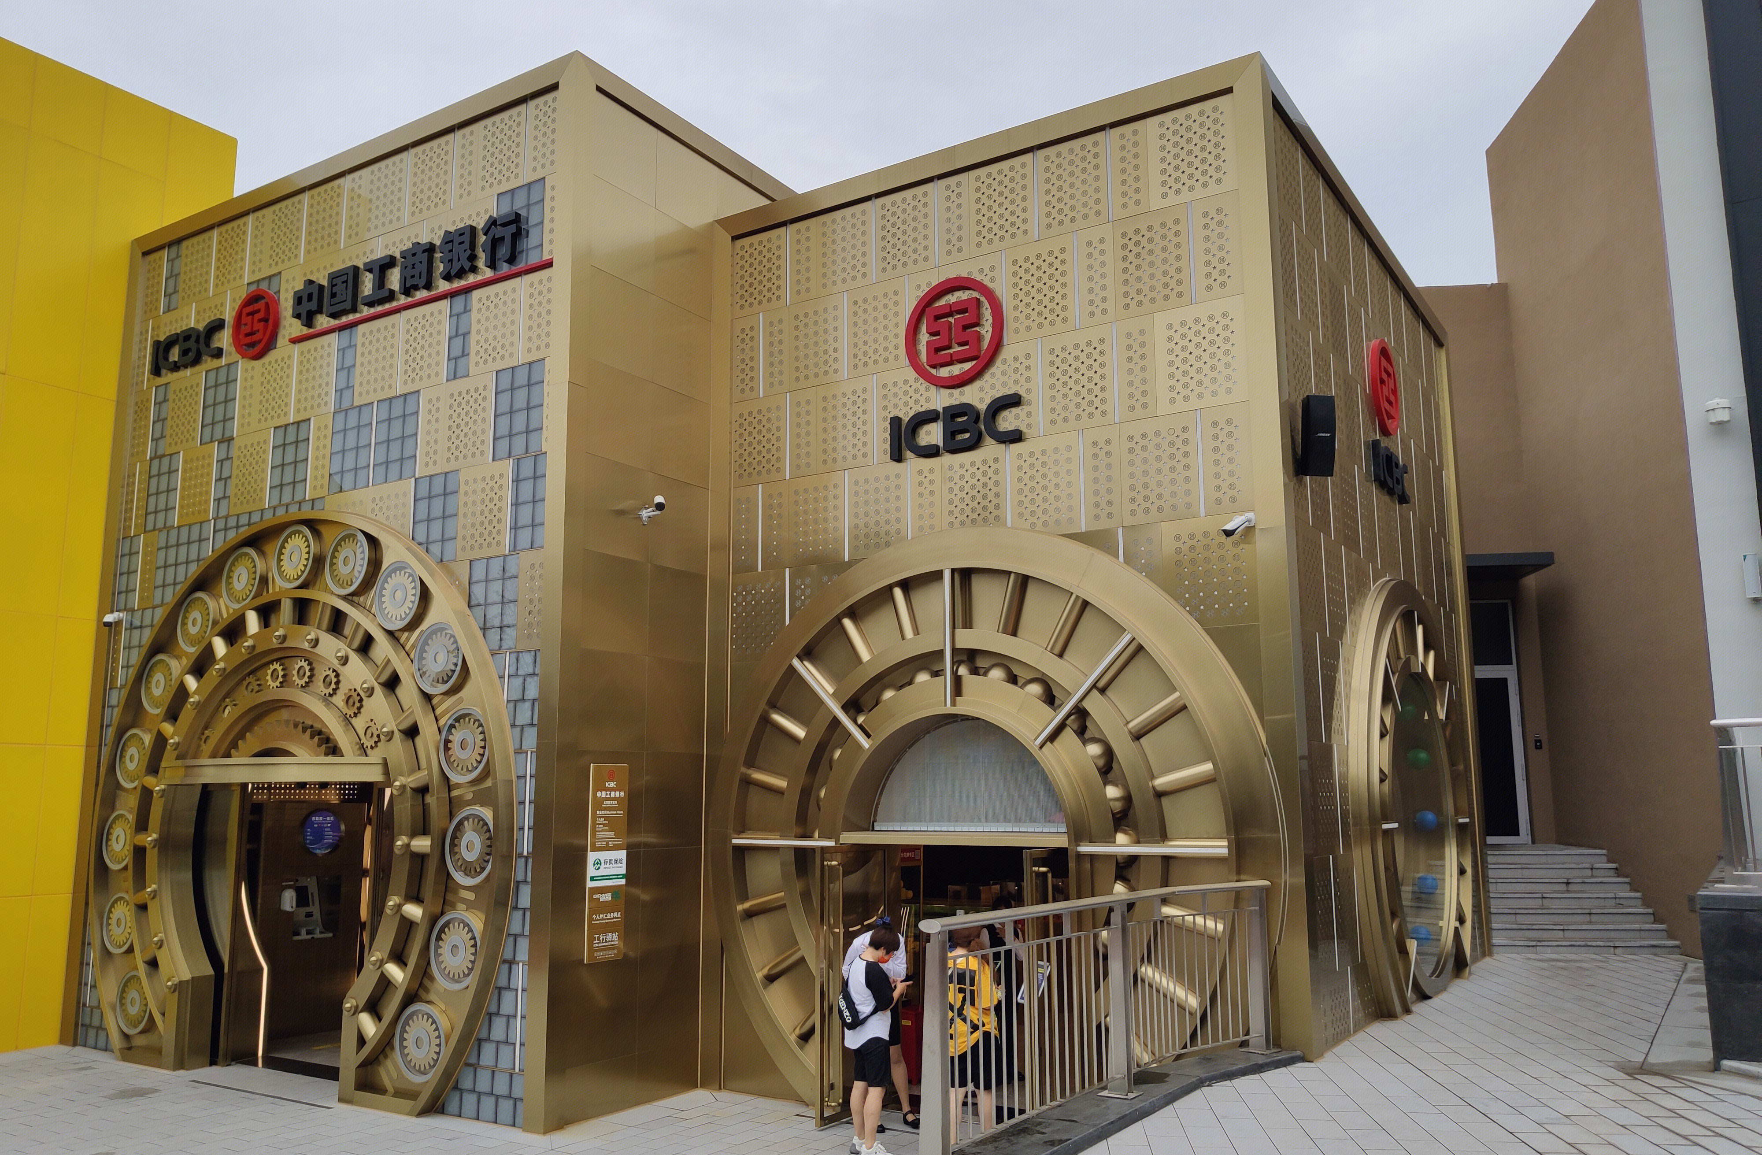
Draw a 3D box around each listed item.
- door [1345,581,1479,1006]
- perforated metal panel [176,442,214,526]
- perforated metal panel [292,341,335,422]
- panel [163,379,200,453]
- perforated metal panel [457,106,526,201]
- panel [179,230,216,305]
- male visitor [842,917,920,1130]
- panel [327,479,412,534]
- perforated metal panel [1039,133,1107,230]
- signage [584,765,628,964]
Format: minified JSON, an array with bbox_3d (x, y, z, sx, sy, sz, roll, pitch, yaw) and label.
[{"bbox_3d":[4.850,1.831,11.954,0.277,3.727,4.455,-6,-11,32],"label":"door"},{"bbox_3d":[-7.026,-0.956,13.614,0.611,0.794,0.050,-6,-11,32],"label":"perforated metal panel"},{"bbox_3d":[-5.553,-1.952,13.025,0.629,0.788,0.052,-6,-10,33],"label":"perforated metal panel"},{"bbox_3d":[-7.449,-1.745,14.179,0.627,0.803,0.040,-6,-11,33],"label":"panel"},{"bbox_3d":[-3.412,-3.667,11.534,0.891,0.727,0.060,-6,-11,32],"label":"perforated metal panel"},{"bbox_3d":[-7.360,-3.327,14.277,0.640,0.764,0.050,-6,-10,33],"label":"panel"},{"bbox_3d":[0.006,3.375,10.114,0.500,1.574,0.420,5,-10,-30],"label":"male visitor"},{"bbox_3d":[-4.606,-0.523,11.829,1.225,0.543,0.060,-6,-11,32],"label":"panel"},{"bbox_3d":[1.530,-3.109,10.511,0.607,0.778,0.040,-6,-11,33],"label":"perforated metal panel"},{"bbox_3d":[-2.250,2.321,10.827,0.041,1.575,0.442,-6,-10,30],"label":"signage"}]

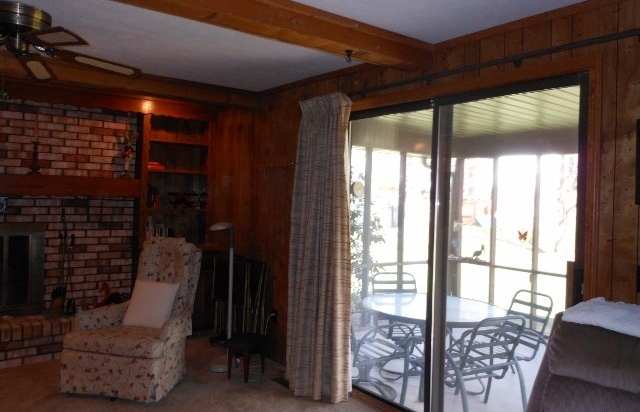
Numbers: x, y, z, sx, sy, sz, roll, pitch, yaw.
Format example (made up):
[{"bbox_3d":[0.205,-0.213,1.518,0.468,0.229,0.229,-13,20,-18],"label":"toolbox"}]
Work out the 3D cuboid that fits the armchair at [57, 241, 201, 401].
[{"bbox_3d":[-1.393,0.837,3.989,0.730,1.050,0.850,2,1,10],"label":"armchair"}]

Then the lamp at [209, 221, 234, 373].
[{"bbox_3d":[-0.811,0.748,4.342,0.200,1.250,0.170,1,1,-14],"label":"lamp"}]

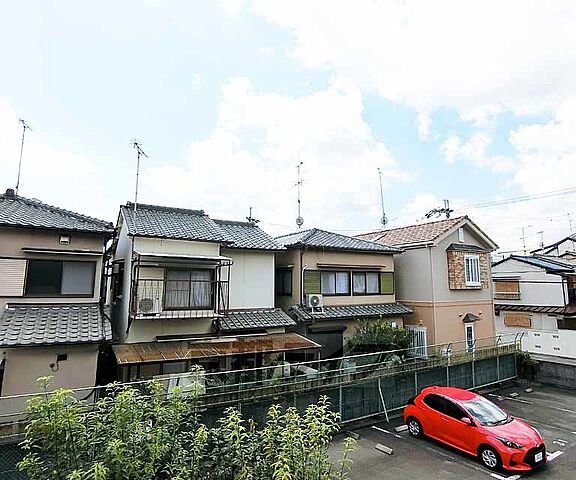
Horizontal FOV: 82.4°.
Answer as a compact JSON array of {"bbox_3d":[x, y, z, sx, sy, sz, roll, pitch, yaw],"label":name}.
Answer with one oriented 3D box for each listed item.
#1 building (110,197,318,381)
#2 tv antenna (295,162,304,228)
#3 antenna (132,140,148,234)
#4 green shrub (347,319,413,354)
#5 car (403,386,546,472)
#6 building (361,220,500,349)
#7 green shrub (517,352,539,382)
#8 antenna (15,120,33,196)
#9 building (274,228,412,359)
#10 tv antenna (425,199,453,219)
[{"bbox_3d":[-4.263,2.496,15.474,7.100,7.800,9.300,5,-9,-29],"label":"building"},{"bbox_3d":[0.718,-2.735,20.344,0.450,4.297,0.750,4,-9,-20],"label":"tv antenna"},{"bbox_3d":[-5.210,-1.735,11.465,0.450,3.189,1.200,1,-8,-4],"label":"antenna"},{"bbox_3d":[3.987,4.335,14.328,3.200,1.848,1.900,5,-9,-29],"label":"green shrub"},{"bbox_3d":[5.587,5.662,10.278,1.700,1.500,3.940,5,-9,-30],"label":"car"},{"bbox_3d":[7.150,3.132,21.442,6.100,7.800,9.800,5,-10,-31],"label":"building"},{"bbox_3d":[12.466,6.630,17.130,1.250,1.495,1.200,5,-10,-31],"label":"green shrub"},{"bbox_3d":[-10.318,-3.158,12.840,0.450,2.994,0.950,2,-8,-11],"label":"antenna"},{"bbox_3d":[0.927,3.084,19.032,6.700,7.350,10.500,5,-9,-29],"label":"building"},{"bbox_3d":[8.807,-1.740,19.368,0.500,1.175,1.600,5,-9,-29],"label":"tv antenna"}]

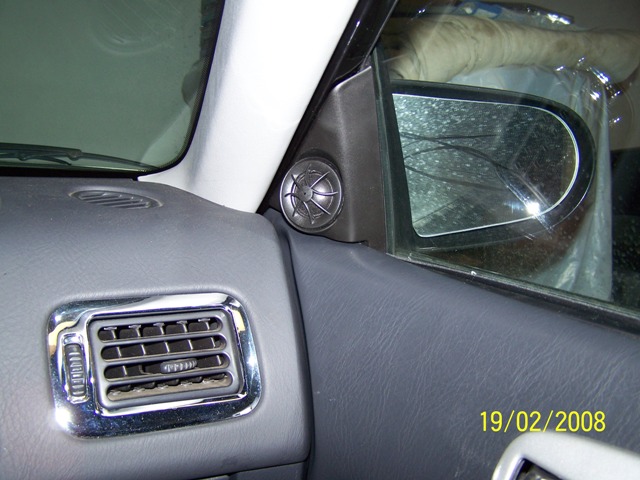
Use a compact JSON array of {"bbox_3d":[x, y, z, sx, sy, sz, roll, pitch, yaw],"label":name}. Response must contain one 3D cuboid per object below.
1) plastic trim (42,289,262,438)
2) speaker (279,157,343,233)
[{"bbox_3d":[-0.116,0.089,0.502,0.144,0.098,0.025,-1,-26,-27],"label":"plastic trim"},{"bbox_3d":[-0.005,-0.037,0.571,0.059,0.059,0.024,6,3,31],"label":"speaker"}]

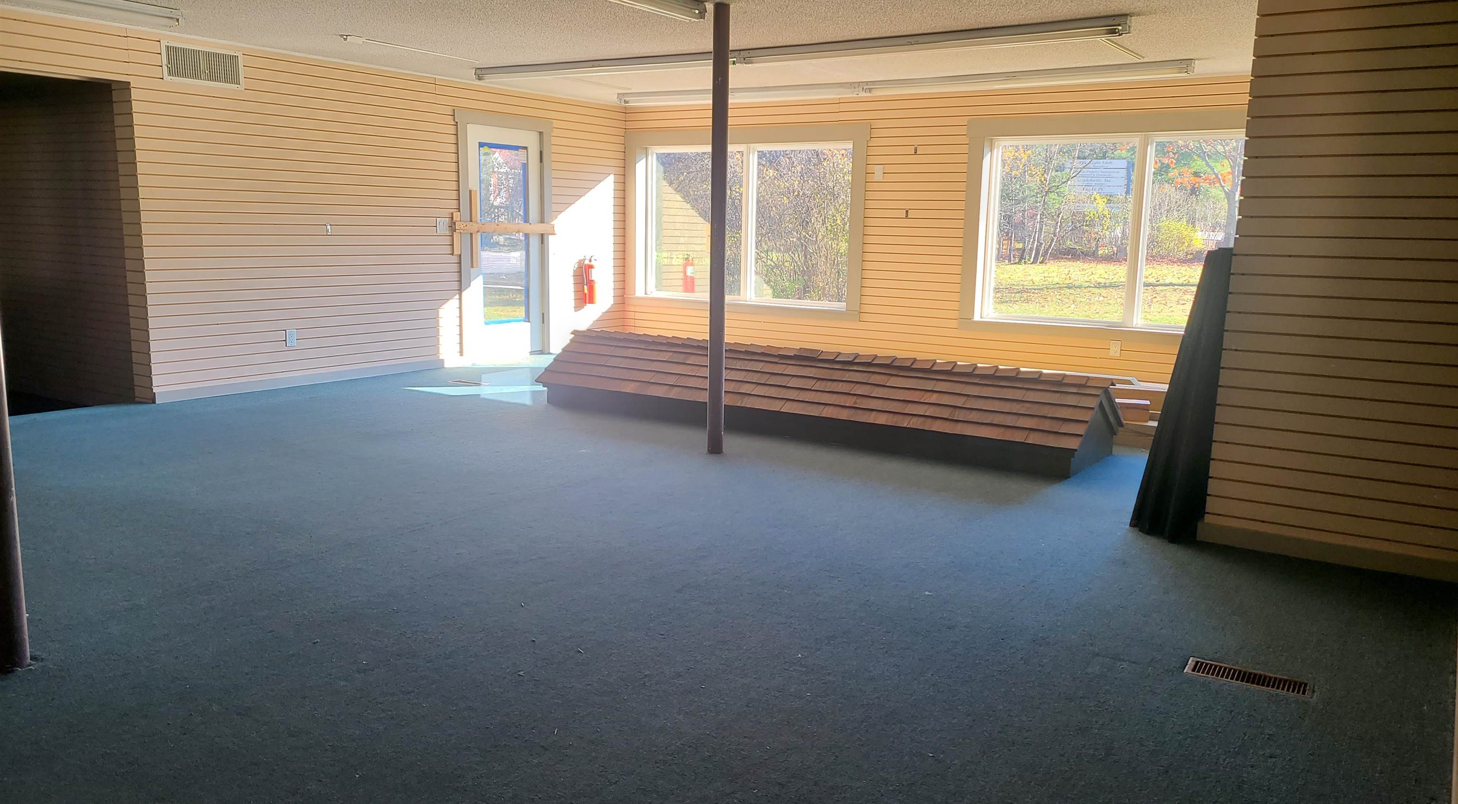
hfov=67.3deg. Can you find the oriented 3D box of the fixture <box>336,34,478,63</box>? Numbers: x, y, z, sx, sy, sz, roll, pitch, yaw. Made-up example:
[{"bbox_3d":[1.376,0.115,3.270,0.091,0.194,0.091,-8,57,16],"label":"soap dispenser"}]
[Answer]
[{"bbox_3d":[-2.164,-2.396,7.507,0.050,0.040,1.190,7,11,32],"label":"fixture"}]

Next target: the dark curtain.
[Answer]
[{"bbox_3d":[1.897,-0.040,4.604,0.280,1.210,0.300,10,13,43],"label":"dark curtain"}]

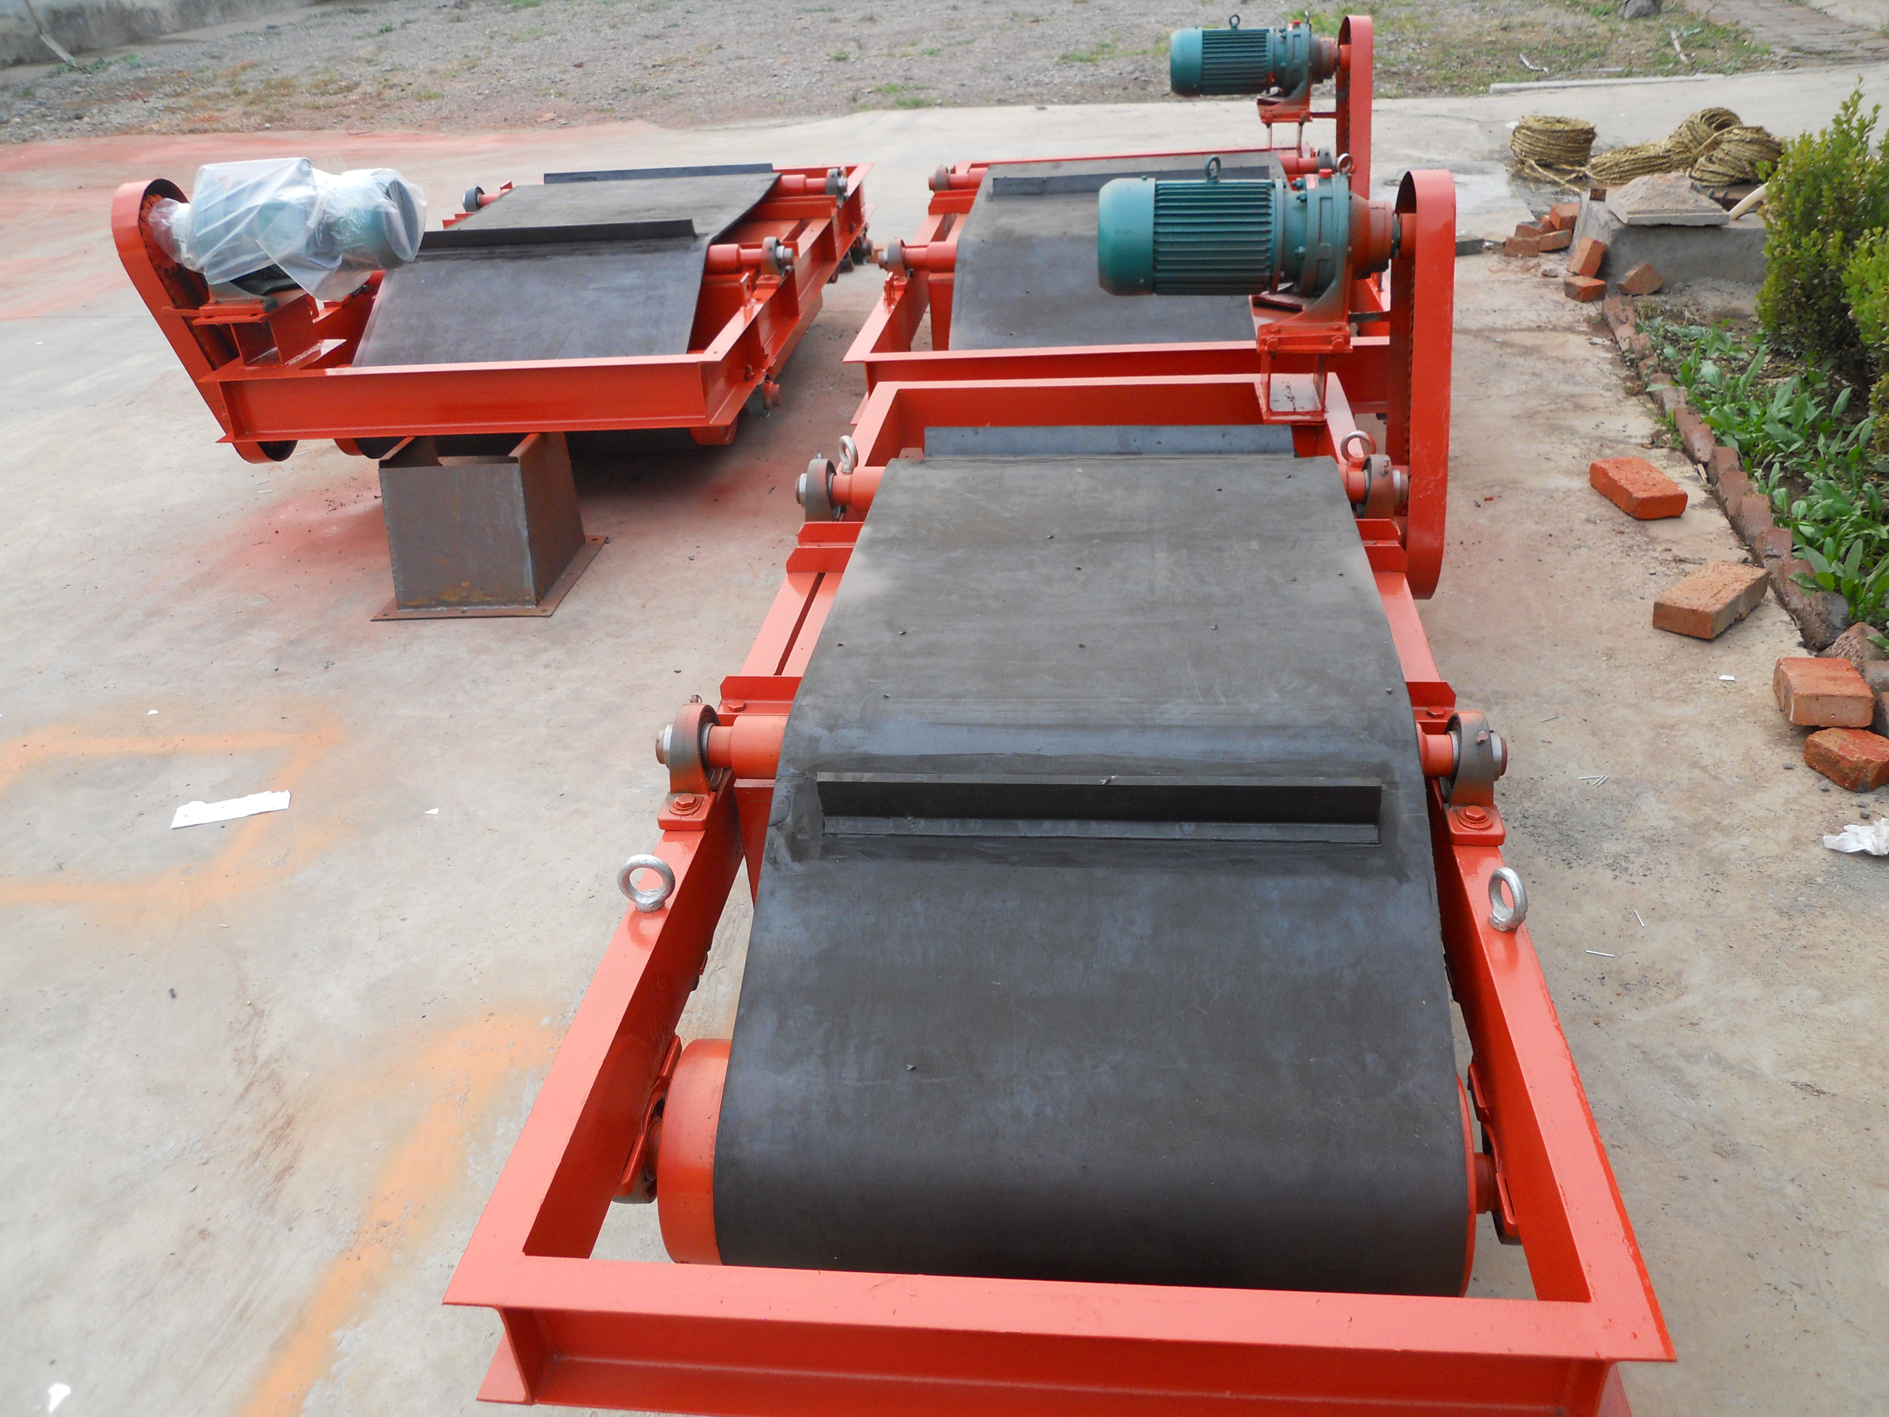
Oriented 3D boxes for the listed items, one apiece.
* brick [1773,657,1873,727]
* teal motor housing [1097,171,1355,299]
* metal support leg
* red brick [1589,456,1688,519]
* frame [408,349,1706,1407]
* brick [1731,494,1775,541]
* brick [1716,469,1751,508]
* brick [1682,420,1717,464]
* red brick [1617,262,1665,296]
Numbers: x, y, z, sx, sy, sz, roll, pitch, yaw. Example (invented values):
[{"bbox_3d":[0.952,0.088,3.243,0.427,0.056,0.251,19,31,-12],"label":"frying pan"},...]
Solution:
[{"bbox_3d":[1.489,-0.033,2.600,0.117,0.056,0.150,3,31,10],"label":"brick"},{"bbox_3d":[0.490,-0.818,2.671,0.445,0.220,0.215,0,30,6],"label":"teal motor housing"},{"bbox_3d":[-1.019,-0.441,3.350,0.395,0.340,0.410,0,30,5],"label":"metal support leg"},{"bbox_3d":[1.575,-0.502,3.472,0.112,0.053,0.232,-4,30,-1],"label":"red brick"},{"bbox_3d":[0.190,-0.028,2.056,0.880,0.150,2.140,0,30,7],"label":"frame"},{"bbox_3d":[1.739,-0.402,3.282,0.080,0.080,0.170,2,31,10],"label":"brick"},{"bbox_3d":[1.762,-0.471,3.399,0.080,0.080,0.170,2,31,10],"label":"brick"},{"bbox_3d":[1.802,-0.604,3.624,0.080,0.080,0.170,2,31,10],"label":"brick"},{"bbox_3d":[2.221,-1.368,4.867,0.130,0.085,0.085,2,30,10],"label":"red brick"}]

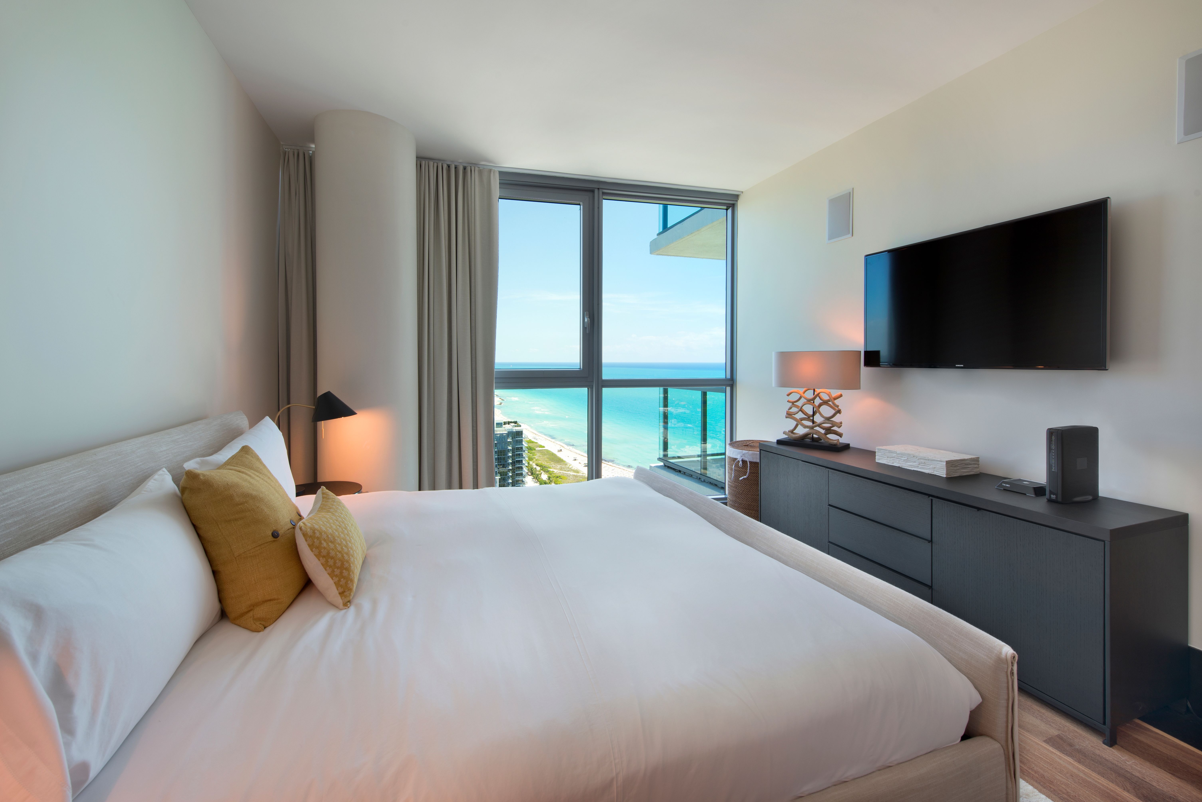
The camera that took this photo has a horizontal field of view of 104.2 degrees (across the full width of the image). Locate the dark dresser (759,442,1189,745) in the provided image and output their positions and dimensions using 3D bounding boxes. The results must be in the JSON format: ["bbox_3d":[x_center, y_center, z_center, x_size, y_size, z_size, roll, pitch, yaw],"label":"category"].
[{"bbox_3d":[1.562,0.685,2.370,0.476,0.691,1.701,-2,4,-20],"label":"dark dresser"}]

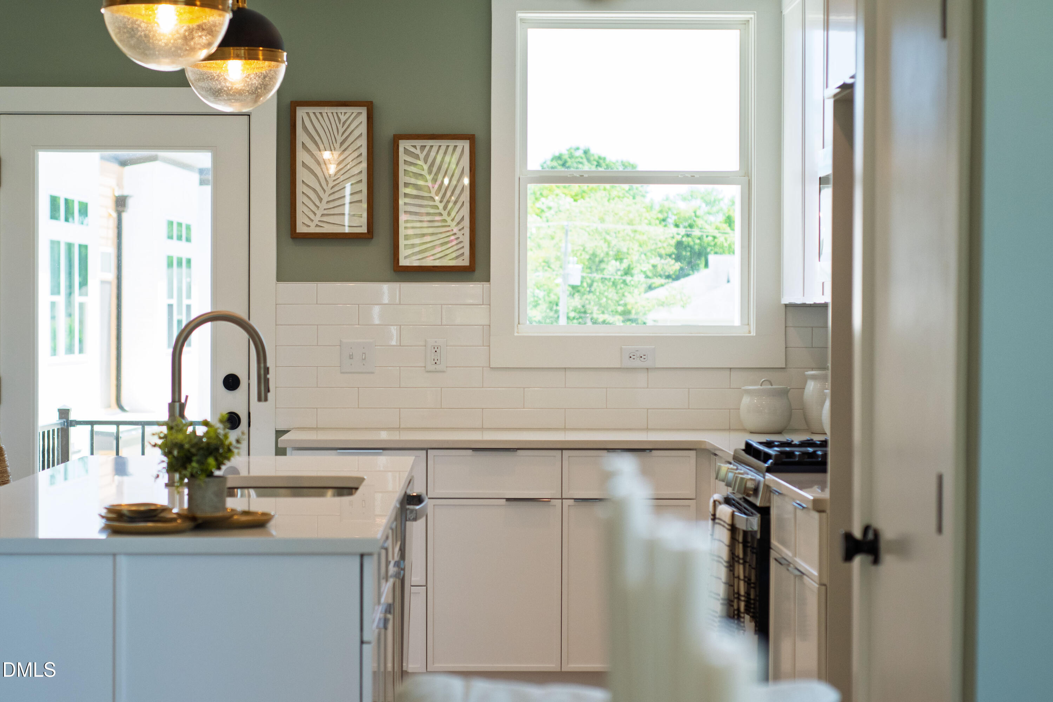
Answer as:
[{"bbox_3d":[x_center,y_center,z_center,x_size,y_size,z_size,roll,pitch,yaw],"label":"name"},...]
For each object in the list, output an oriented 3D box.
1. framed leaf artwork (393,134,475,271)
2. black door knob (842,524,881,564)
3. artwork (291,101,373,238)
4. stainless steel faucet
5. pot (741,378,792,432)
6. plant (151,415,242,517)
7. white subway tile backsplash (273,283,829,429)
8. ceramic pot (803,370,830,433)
[{"bbox_3d":[-0.338,-0.542,8.057,0.302,0.500,0.030,0,1,-1],"label":"framed leaf artwork"},{"bbox_3d":[0.603,0.348,3.952,0.069,0.067,0.066,0,1,-1],"label":"black door knob"},{"bbox_3d":[-0.712,-0.663,8.046,0.301,0.501,0.030,0,1,-1],"label":"artwork"},{"bbox_3d":[-0.757,0.117,5.382,0.256,0.433,0.075,0,1,-1],"label":"stainless steel faucet"},{"bbox_3d":[0.867,0.199,7.926,0.190,0.194,0.190,0,1,0],"label":"pot"},{"bbox_3d":[-0.685,0.235,4.576,0.185,0.202,0.176,0,1,-1],"label":"plant"},{"bbox_3d":[0.151,0.021,8.096,2.149,0.537,0.015,0,1,-1],"label":"white subway tile backsplash"},{"bbox_3d":[1.104,0.175,7.935,0.205,0.243,0.205,0,1,0],"label":"ceramic pot"}]

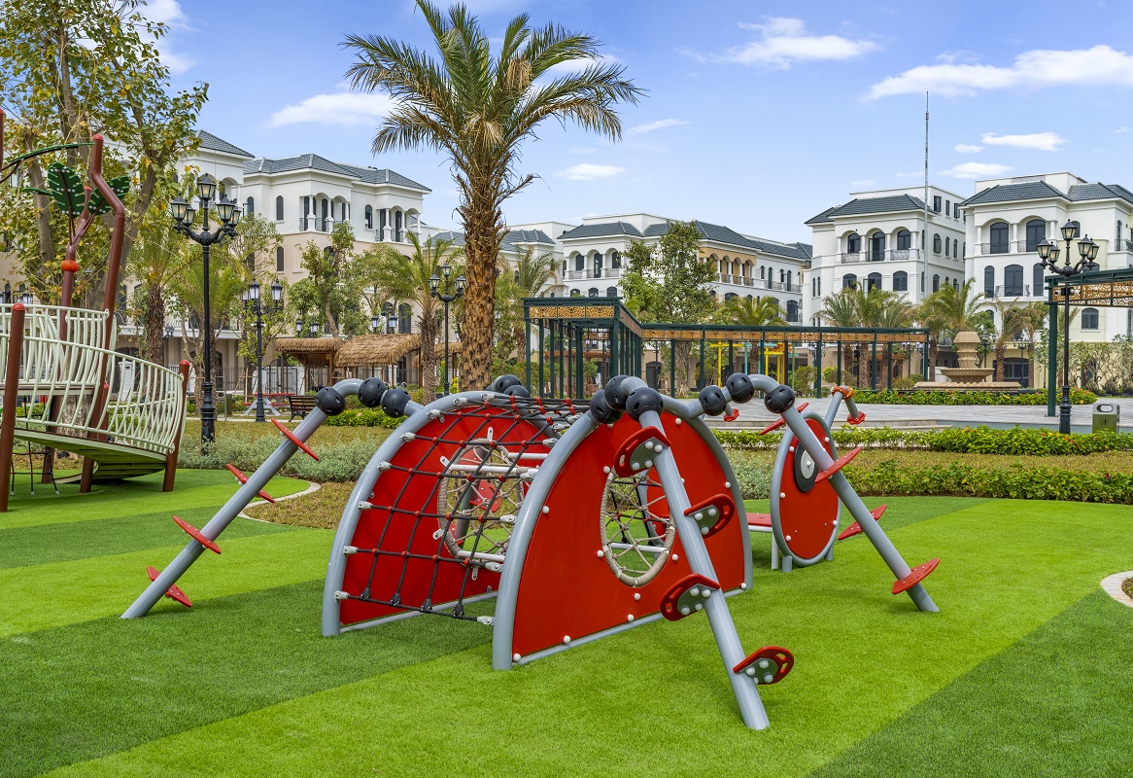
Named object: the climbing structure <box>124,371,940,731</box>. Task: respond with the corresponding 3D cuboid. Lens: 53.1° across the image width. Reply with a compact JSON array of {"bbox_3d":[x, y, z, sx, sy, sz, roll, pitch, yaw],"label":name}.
[{"bbox_3d":[0.302,0.693,8.182,4.450,1.600,4.700,1,1,37],"label":"climbing structure"}]

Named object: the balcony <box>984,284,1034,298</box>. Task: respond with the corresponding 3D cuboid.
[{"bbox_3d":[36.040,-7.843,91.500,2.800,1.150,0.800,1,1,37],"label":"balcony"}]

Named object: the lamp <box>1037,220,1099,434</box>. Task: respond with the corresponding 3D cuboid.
[{"bbox_3d":[10.493,-1.188,23.700,1.250,4.750,1.250,0,1,24],"label":"lamp"}]

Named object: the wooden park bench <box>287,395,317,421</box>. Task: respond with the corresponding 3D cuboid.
[{"bbox_3d":[-7.880,0.620,35.915,1.500,0.820,0.650,0,1,25],"label":"wooden park bench"}]

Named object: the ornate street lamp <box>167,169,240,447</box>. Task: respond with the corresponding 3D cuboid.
[{"bbox_3d":[-6.233,-1.277,19.600,1.230,4.870,1.230,0,1,-18],"label":"ornate street lamp"}]

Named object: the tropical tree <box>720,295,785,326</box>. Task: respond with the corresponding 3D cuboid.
[{"bbox_3d":[9.003,-2.014,54.000,3.700,4.900,3.700,0,1,0],"label":"tropical tree"}]

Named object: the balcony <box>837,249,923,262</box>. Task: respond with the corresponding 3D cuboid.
[{"bbox_3d":[26.676,-11.256,96.200,6.900,1.050,1.200,1,1,37],"label":"balcony"}]

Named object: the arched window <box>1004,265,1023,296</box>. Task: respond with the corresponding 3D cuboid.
[{"bbox_3d":[36.332,-8.793,92.000,1.450,2.550,0.150,1,1,37],"label":"arched window"}]

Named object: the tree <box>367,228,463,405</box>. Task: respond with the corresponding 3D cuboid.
[{"bbox_3d":[-5.921,-2.677,45.059,4.000,7.110,4.000,0,1,0],"label":"tree"}]

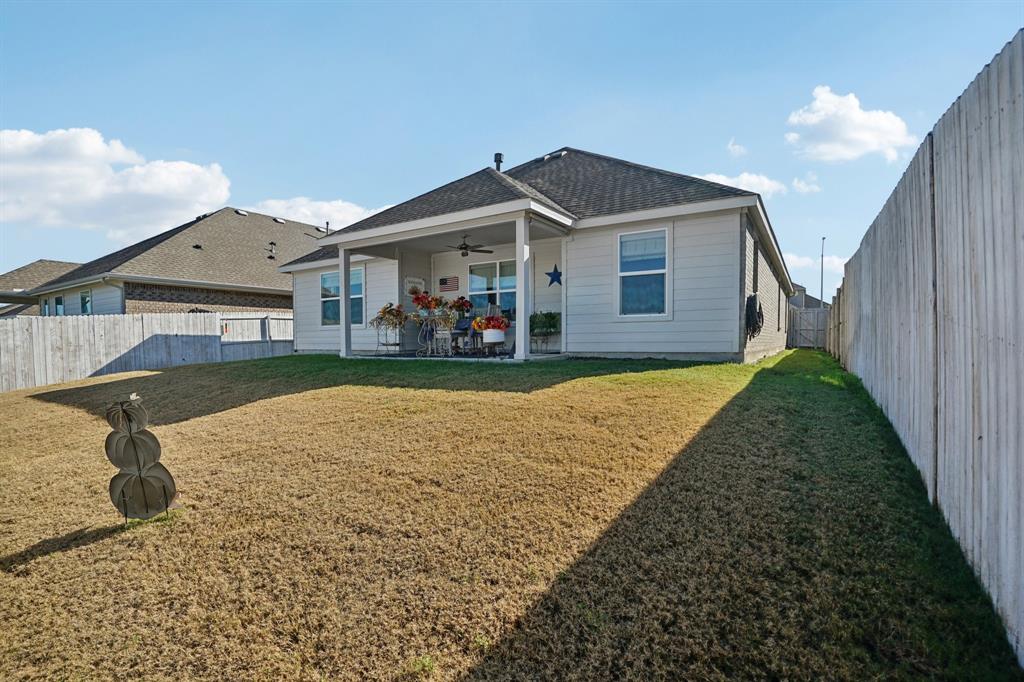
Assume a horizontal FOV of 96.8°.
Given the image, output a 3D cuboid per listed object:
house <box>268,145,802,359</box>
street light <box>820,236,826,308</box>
[{"bbox_3d":[1.860,-3.120,15.720,12.700,7.100,16.200,0,0,33],"label":"house"},{"bbox_3d":[21.400,-2.950,31.300,0.350,8.500,1.800,0,0,33],"label":"street light"}]

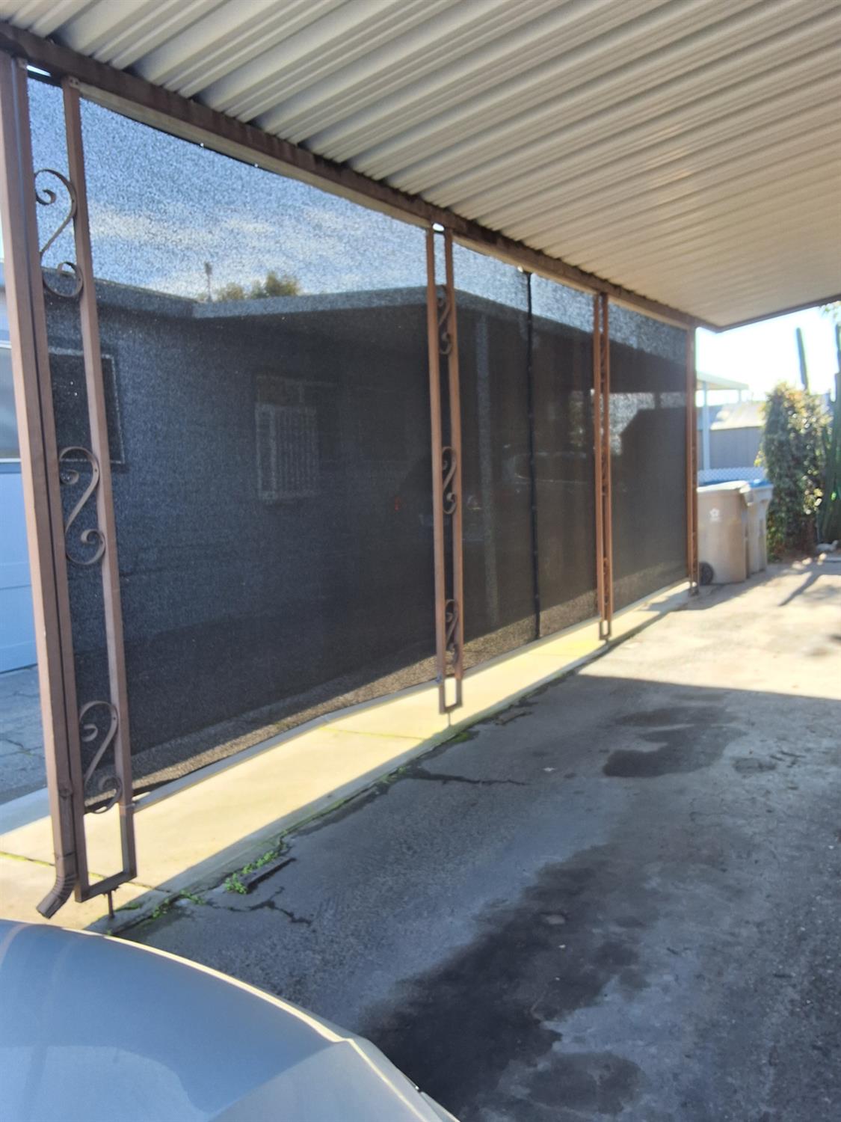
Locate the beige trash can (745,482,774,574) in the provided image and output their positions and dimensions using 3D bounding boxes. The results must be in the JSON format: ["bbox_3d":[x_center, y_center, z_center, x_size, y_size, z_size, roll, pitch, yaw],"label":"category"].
[{"bbox_3d":[3.859,-0.400,11.115,0.770,1.100,0.660,2,7,32],"label":"beige trash can"}]

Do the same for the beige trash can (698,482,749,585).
[{"bbox_3d":[3.392,-0.294,10.370,0.770,1.100,0.660,0,7,20],"label":"beige trash can"}]

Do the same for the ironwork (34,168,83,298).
[{"bbox_3d":[-1.159,-1.047,2.910,0.024,0.400,0.165,2,7,32],"label":"ironwork"}]

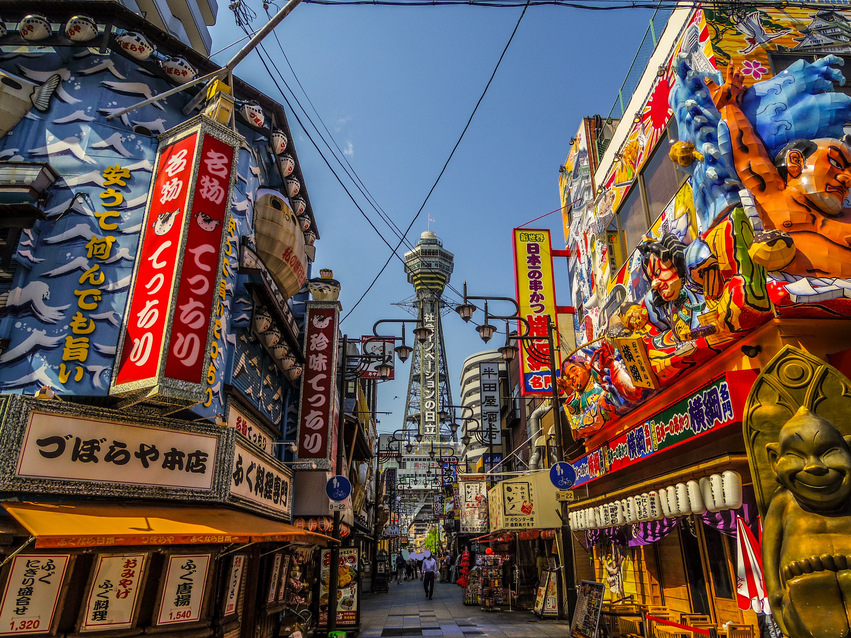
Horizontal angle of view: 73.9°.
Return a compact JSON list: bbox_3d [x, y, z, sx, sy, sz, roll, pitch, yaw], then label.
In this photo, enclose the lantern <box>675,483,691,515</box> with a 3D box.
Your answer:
[{"bbox_3d":[4.025,2.814,8.821,0.250,0.490,0.250,1,-22,-1],"label":"lantern"}]

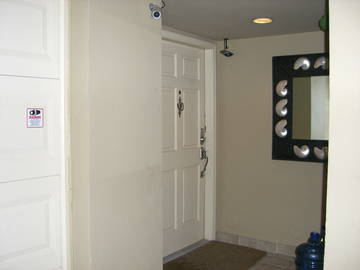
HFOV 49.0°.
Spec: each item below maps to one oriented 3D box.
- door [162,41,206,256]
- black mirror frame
[{"bbox_3d":[-0.017,0.132,3.817,0.045,2.030,0.910,2,4,36],"label":"door"},{"bbox_3d":[1.270,-0.233,3.473,0.970,0.970,0.040,2,4,36],"label":"black mirror frame"}]

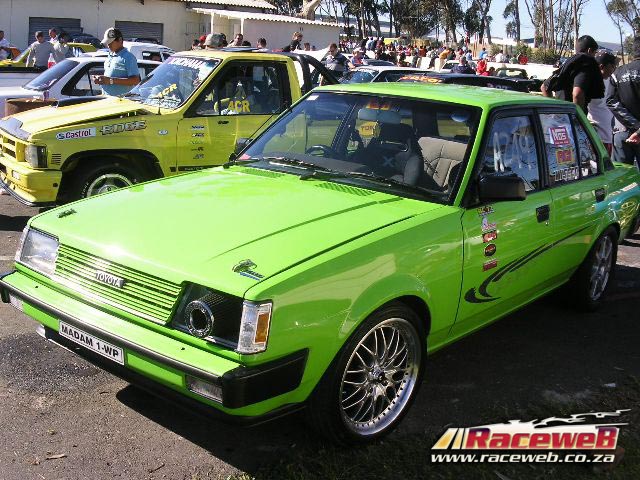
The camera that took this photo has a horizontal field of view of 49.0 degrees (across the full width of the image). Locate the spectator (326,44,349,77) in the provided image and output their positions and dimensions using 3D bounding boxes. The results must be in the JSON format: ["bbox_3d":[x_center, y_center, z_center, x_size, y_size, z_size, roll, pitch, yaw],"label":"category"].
[{"bbox_3d":[0.293,-3.576,16.012,0.360,1.740,0.550,-11,19,-43],"label":"spectator"}]

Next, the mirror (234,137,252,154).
[{"bbox_3d":[-0.422,-0.525,4.090,0.205,0.110,0.090,14,17,38],"label":"mirror"}]

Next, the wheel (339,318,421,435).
[{"bbox_3d":[0.182,0.506,2.735,0.457,0.457,0.180,-11,19,-44],"label":"wheel"}]

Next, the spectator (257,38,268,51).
[{"bbox_3d":[-1.424,-4.032,17.212,0.320,1.740,0.500,4,14,8],"label":"spectator"}]

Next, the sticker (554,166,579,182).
[{"bbox_3d":[1.373,-0.363,3.913,0.008,0.072,0.335,-12,1,41],"label":"sticker"}]

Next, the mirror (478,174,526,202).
[{"bbox_3d":[0.807,-0.225,3.107,0.205,0.110,0.090,14,17,38],"label":"mirror"}]

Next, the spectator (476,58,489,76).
[{"bbox_3d":[4.106,-3.850,18.201,0.480,1.650,0.320,-8,18,-37],"label":"spectator"}]

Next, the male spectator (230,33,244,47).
[{"bbox_3d":[-2.121,-4.434,18.212,0.320,1.740,0.500,-6,16,-29],"label":"male spectator"}]

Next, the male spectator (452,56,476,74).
[{"bbox_3d":[3.529,-3.720,17.710,0.520,1.730,0.320,-8,18,-37],"label":"male spectator"}]

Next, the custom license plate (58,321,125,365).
[{"bbox_3d":[-0.844,0.371,2.581,0.420,0.070,0.015,14,17,38],"label":"custom license plate"}]

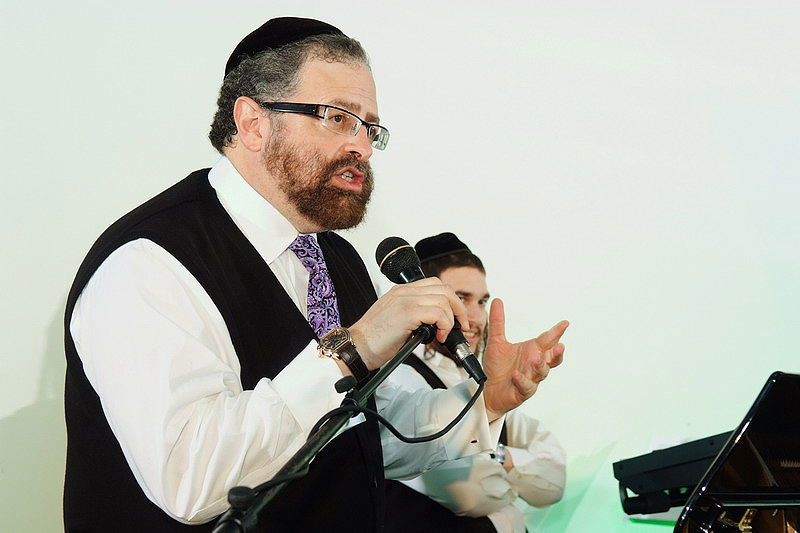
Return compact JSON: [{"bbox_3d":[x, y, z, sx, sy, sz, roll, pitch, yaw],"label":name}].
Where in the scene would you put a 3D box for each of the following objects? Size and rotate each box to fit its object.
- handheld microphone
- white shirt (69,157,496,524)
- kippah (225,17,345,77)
[{"bbox_3d":[0.041,0.054,1.780,0.050,0.217,0.050,-15,-26,-51],"label":"handheld microphone"},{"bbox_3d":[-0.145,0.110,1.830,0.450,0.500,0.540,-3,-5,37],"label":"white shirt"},{"bbox_3d":[-0.149,-0.286,1.840,0.165,0.058,0.162,-24,-10,37],"label":"kippah"}]

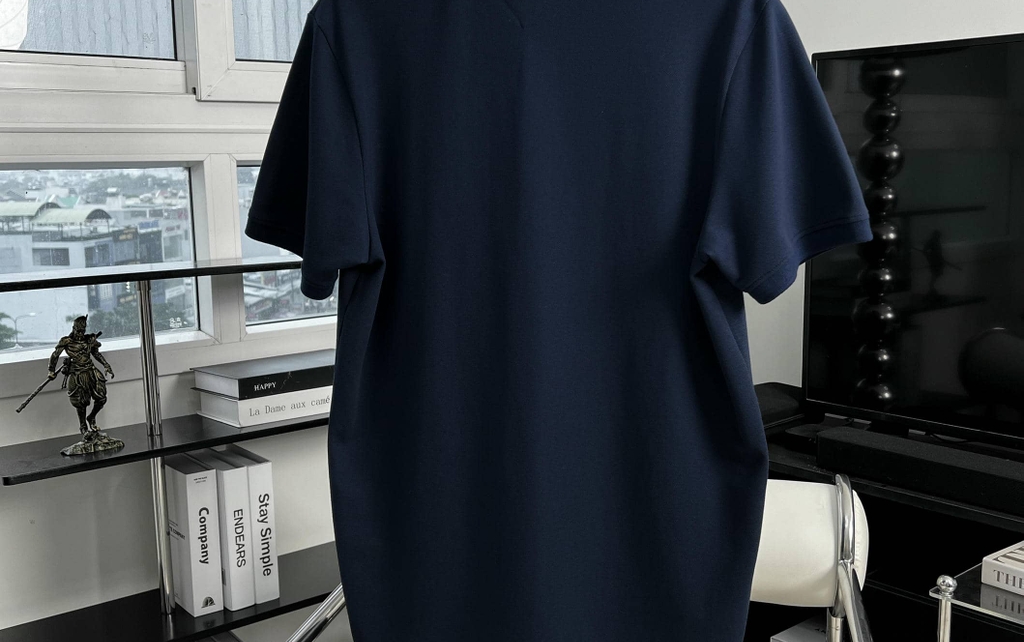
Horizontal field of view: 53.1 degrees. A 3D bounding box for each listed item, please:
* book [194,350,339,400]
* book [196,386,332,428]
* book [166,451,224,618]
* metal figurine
[{"bbox_3d":[-0.399,0.093,1.839,0.283,0.035,0.209,-8,7,-38],"label":"book"},{"bbox_3d":[-0.396,0.133,1.836,0.274,0.045,0.197,-8,7,-38],"label":"book"},{"bbox_3d":[-0.547,0.355,1.726,0.049,0.241,0.146,-8,12,-40],"label":"book"},{"bbox_3d":[-0.667,0.098,1.557,0.141,0.206,0.110,-6,11,-30],"label":"metal figurine"}]

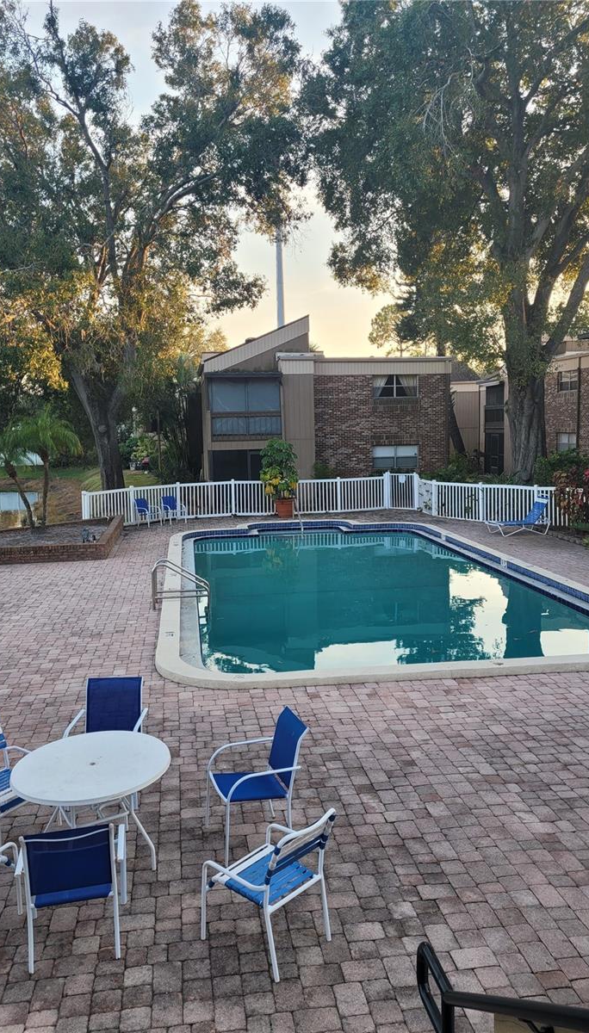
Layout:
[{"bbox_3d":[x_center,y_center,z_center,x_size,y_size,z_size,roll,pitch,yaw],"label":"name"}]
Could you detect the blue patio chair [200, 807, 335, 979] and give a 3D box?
[{"bbox_3d":[-0.143,2.115,4.592,0.657,0.847,0.565,5,9,42],"label":"blue patio chair"}]

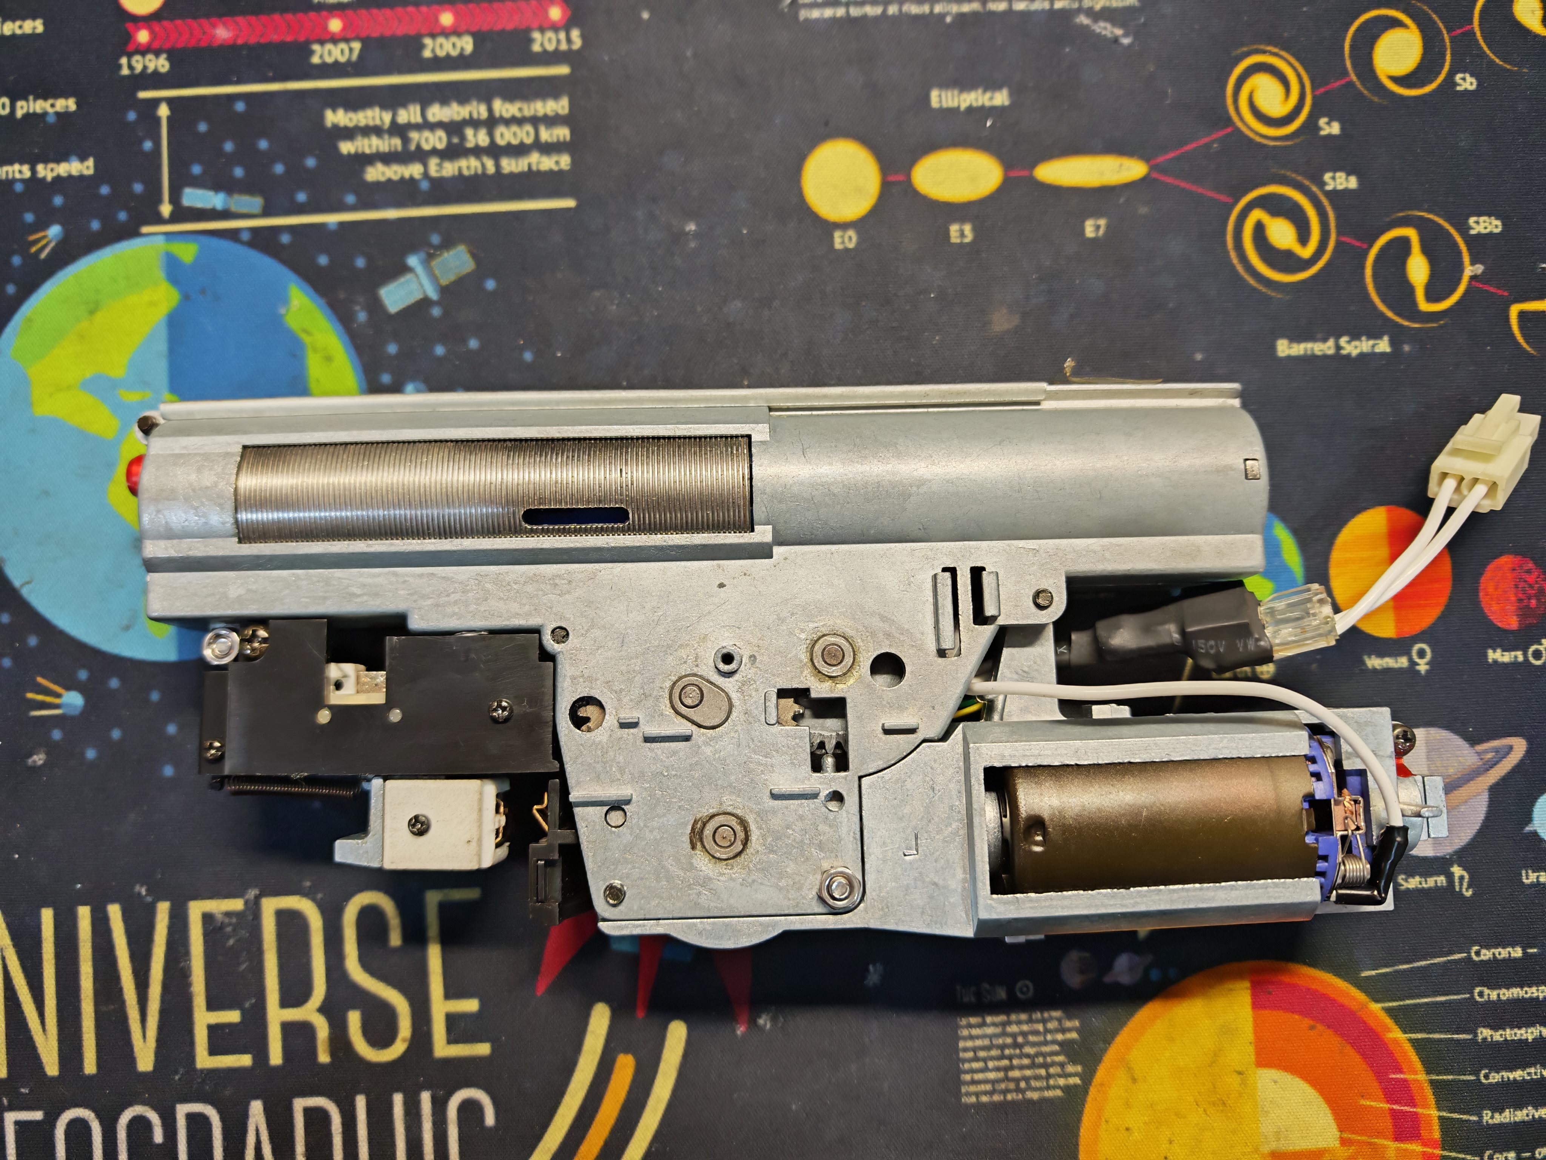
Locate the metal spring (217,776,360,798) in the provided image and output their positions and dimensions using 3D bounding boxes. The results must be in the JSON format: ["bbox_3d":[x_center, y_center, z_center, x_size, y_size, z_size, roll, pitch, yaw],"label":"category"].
[{"bbox_3d":[-0.070,0.030,0.156,0.021,0.003,0.003,2,89,0],"label":"metal spring"}]

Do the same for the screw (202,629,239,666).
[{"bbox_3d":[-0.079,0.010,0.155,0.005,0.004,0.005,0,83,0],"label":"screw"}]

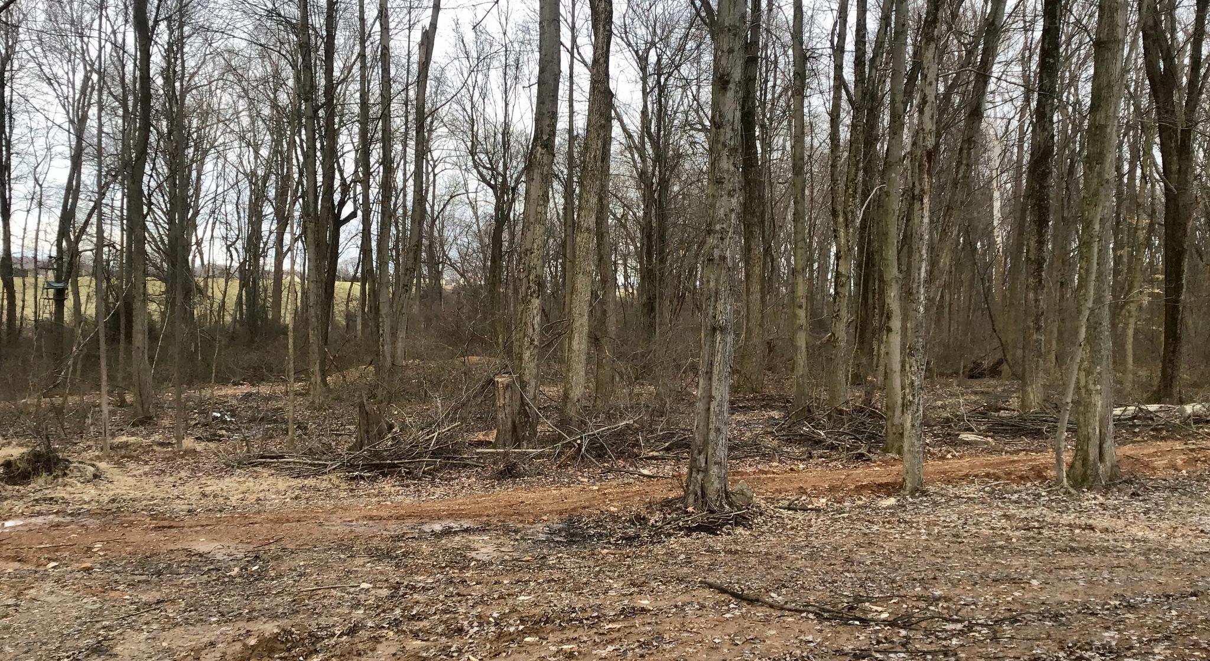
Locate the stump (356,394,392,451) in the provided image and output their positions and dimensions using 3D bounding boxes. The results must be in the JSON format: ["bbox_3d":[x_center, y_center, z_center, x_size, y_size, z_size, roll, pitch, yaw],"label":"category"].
[{"bbox_3d":[-2.645,1.055,12.400,0.411,0.649,0.411,0,2,0],"label":"stump"}]

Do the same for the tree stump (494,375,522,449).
[{"bbox_3d":[-1.109,0.936,12.400,0.325,0.865,0.325,0,2,0],"label":"tree stump"}]

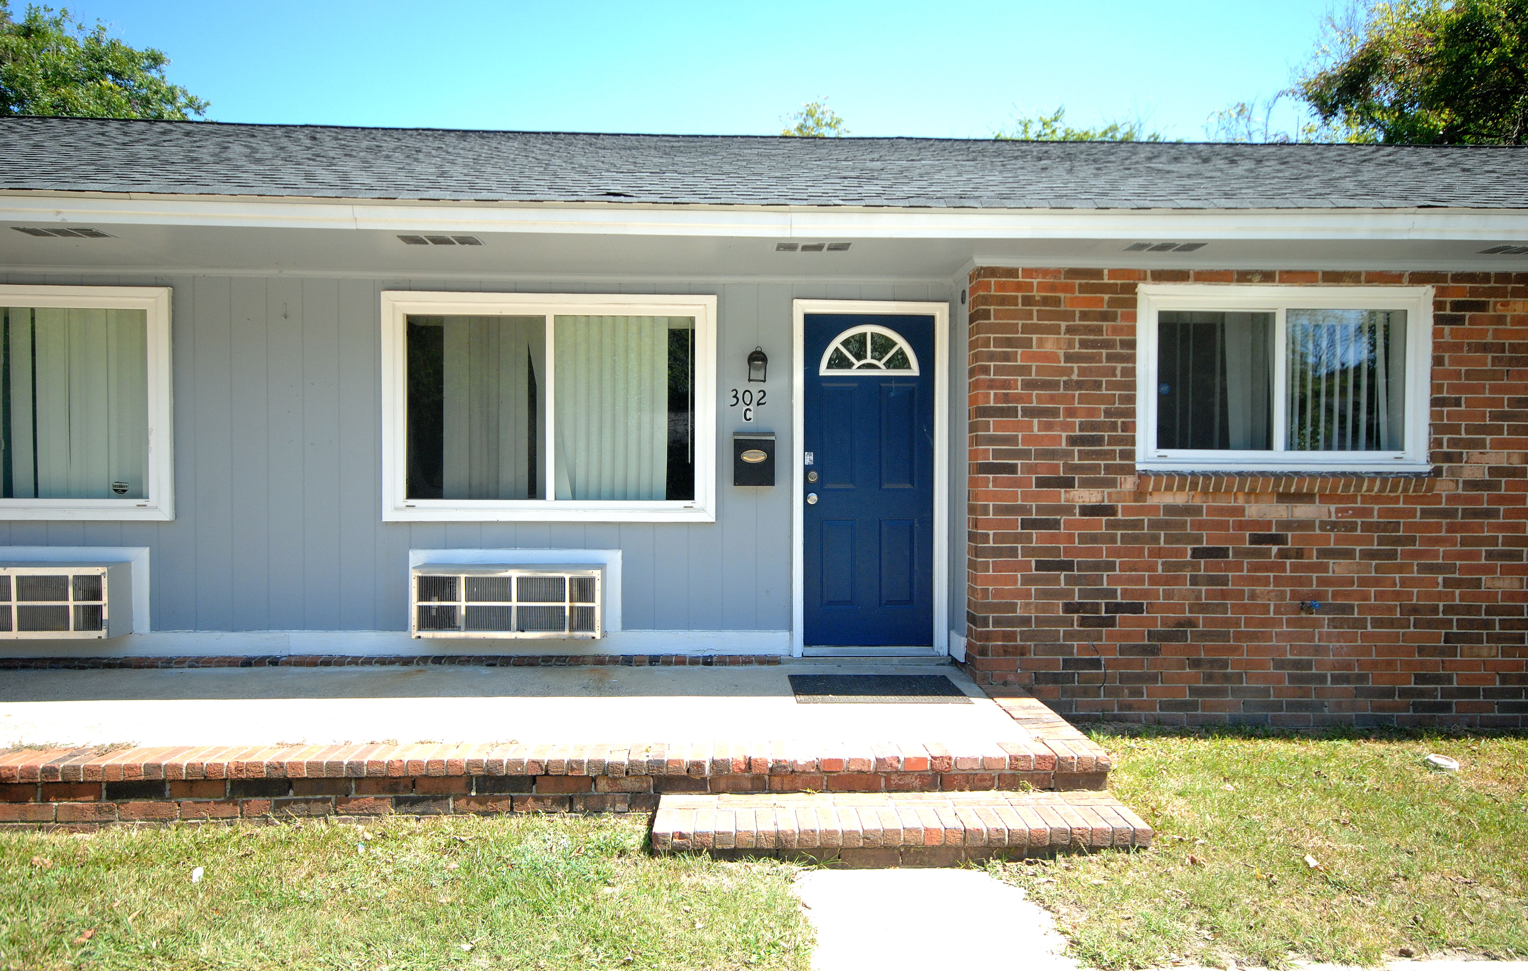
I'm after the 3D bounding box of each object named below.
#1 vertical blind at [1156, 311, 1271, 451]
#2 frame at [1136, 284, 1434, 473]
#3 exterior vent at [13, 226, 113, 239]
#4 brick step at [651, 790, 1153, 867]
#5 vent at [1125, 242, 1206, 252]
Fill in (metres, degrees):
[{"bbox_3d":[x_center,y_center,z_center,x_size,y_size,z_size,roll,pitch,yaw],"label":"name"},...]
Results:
[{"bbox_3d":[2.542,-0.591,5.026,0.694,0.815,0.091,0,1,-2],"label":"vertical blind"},{"bbox_3d":[2.886,-0.588,4.944,1.700,1.016,0.101,0,1,-2],"label":"frame"},{"bbox_3d":[-3.428,-1.244,4.385,0.383,0.020,0.207,0,1,-2],"label":"exterior vent"},{"bbox_3d":[0.512,1.345,3.473,1.853,0.150,0.388,0,1,-2],"label":"brick step"},{"bbox_3d":[2.066,-1.237,4.611,0.383,0.020,0.207,0,1,-2],"label":"vent"}]

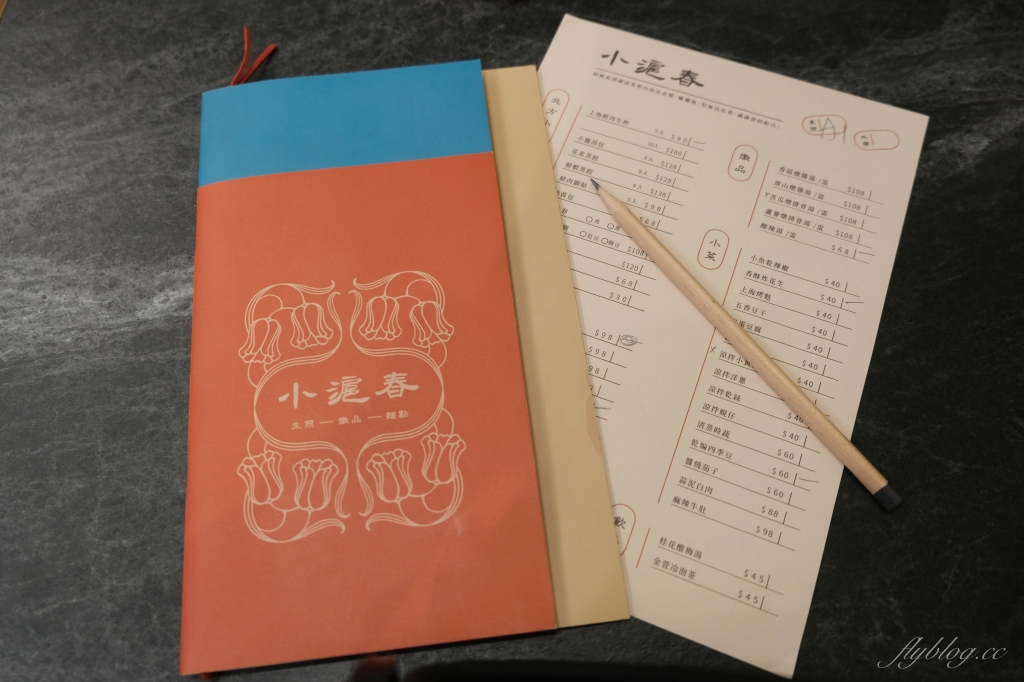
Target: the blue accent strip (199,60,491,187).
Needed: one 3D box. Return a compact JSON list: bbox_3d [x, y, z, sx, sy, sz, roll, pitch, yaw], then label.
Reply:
[{"bbox_3d":[-0.079,-0.103,0.358,0.135,0.004,0.053,-7,68,-1],"label":"blue accent strip"}]

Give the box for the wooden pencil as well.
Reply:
[{"bbox_3d":[0.089,-0.005,0.314,0.007,0.007,0.181,-35,71,-11],"label":"wooden pencil"}]

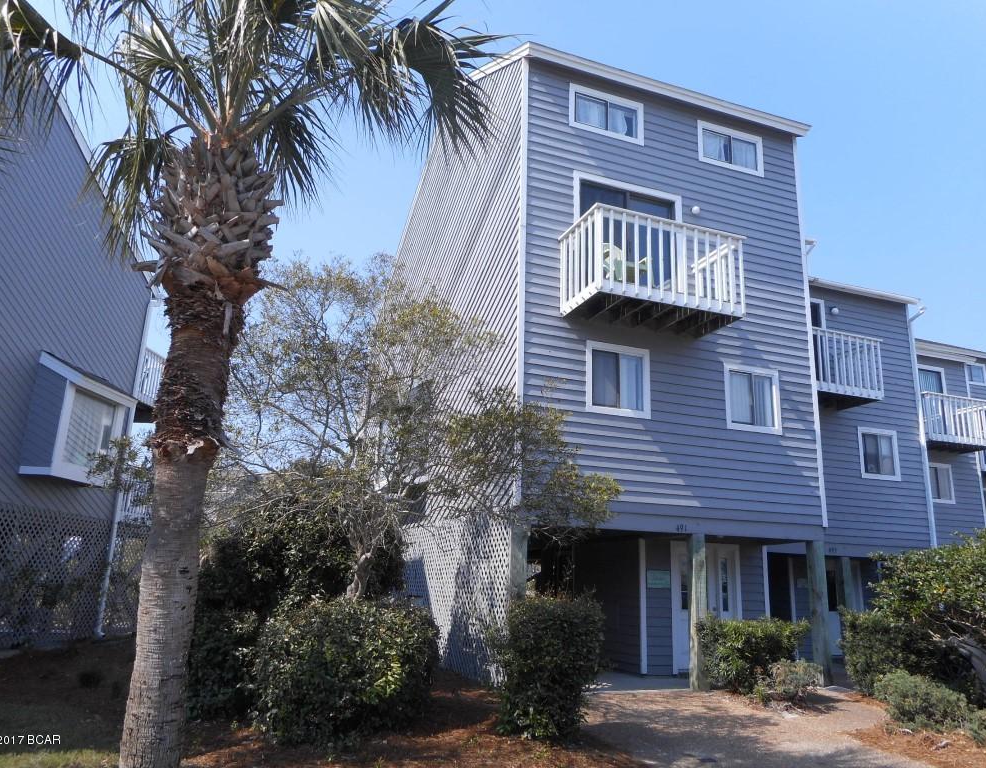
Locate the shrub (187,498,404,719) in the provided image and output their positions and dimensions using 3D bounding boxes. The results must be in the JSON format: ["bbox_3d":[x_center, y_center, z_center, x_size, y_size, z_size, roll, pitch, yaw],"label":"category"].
[{"bbox_3d":[-2.352,2.621,9.064,2.550,2.360,2.100,7,-15,-21],"label":"shrub"}]

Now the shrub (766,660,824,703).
[{"bbox_3d":[4.087,4.019,10.064,0.760,0.480,0.720,7,-15,-21],"label":"shrub"}]

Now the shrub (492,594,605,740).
[{"bbox_3d":[0.570,2.890,7.697,1.190,1.330,1.120,1,-14,0],"label":"shrub"}]

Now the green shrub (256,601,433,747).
[{"bbox_3d":[-1.460,2.796,7.401,1.800,1.260,1.600,7,-15,-21],"label":"green shrub"}]

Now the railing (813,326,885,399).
[{"bbox_3d":[6.490,-0.294,14.908,2.511,1.265,1.163,7,-15,-21],"label":"railing"}]

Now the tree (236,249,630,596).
[{"bbox_3d":[-0.836,1.186,8.649,4.400,5.022,3.700,7,-15,-21],"label":"tree"}]

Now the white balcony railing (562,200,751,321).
[{"bbox_3d":[2.382,-1.603,11.018,2.511,1.283,1.153,7,-15,-21],"label":"white balcony railing"}]

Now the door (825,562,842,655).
[{"bbox_3d":[7.577,4.976,16.451,0.874,2.027,0.065,7,-15,-21],"label":"door"}]

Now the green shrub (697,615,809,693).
[{"bbox_3d":[3.891,3.995,11.060,1.720,1.000,1.300,7,-15,-21],"label":"green shrub"}]

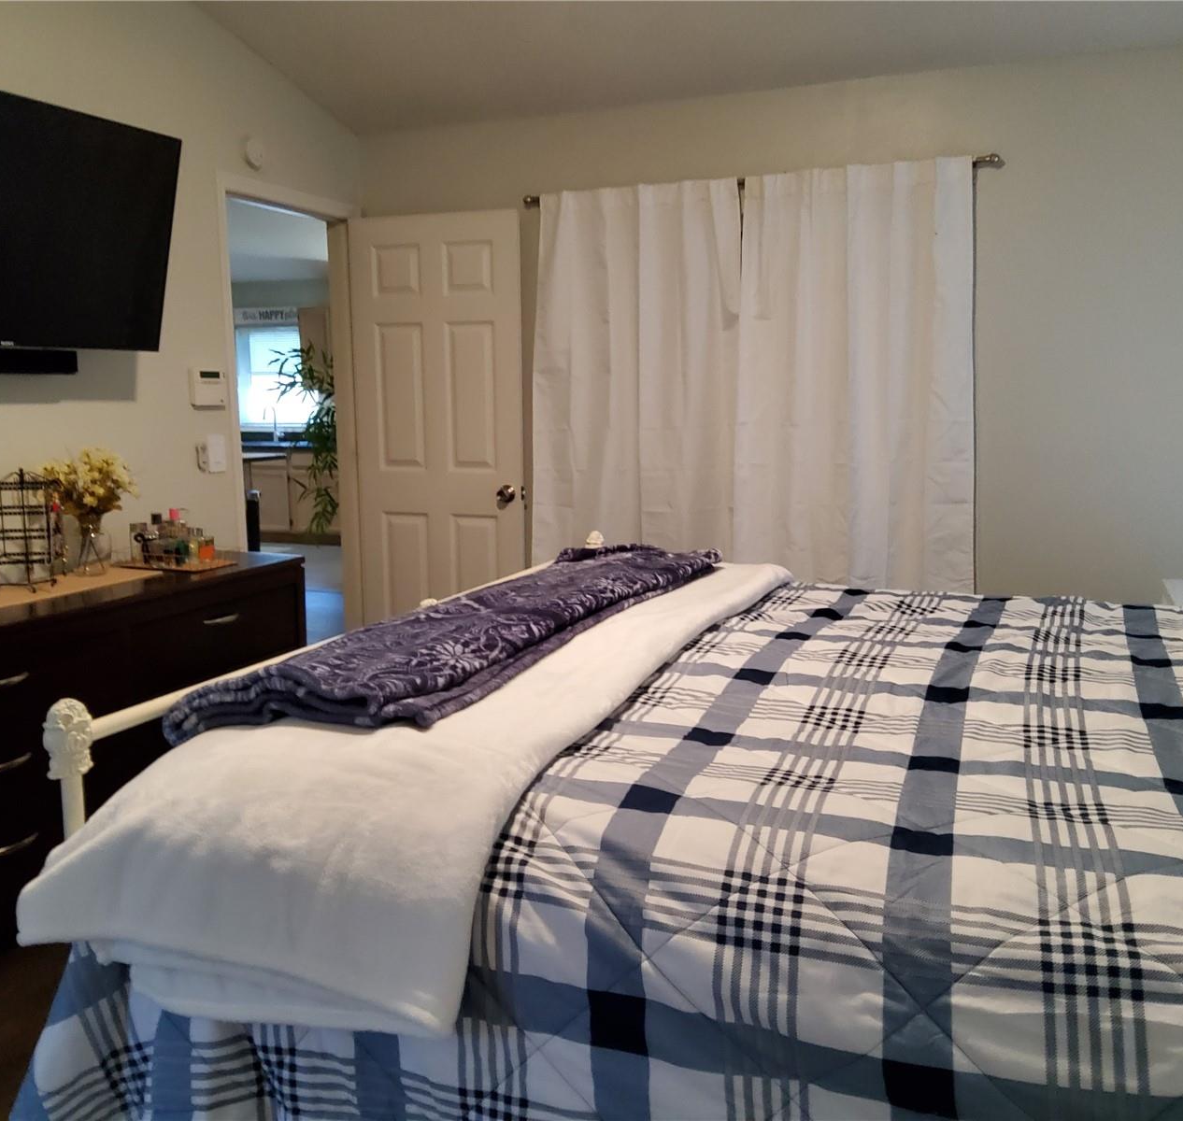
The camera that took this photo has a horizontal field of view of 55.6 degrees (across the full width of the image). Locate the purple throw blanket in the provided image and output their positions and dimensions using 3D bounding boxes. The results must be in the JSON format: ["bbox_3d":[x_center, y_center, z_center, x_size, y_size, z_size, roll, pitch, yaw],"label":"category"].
[{"bbox_3d":[-0.178,0.137,2.630,0.490,0.140,1.690,3,10,24],"label":"purple throw blanket"}]

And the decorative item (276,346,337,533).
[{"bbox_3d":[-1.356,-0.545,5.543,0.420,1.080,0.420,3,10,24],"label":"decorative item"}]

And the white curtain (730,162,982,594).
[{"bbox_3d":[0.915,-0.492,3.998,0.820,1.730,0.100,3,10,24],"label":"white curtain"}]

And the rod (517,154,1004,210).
[{"bbox_3d":[0.538,-1.361,4.037,1.780,0.050,0.080,3,10,24],"label":"rod"}]

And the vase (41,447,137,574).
[{"bbox_3d":[-1.492,-0.155,3.373,0.260,0.390,0.270,3,10,24],"label":"vase"}]

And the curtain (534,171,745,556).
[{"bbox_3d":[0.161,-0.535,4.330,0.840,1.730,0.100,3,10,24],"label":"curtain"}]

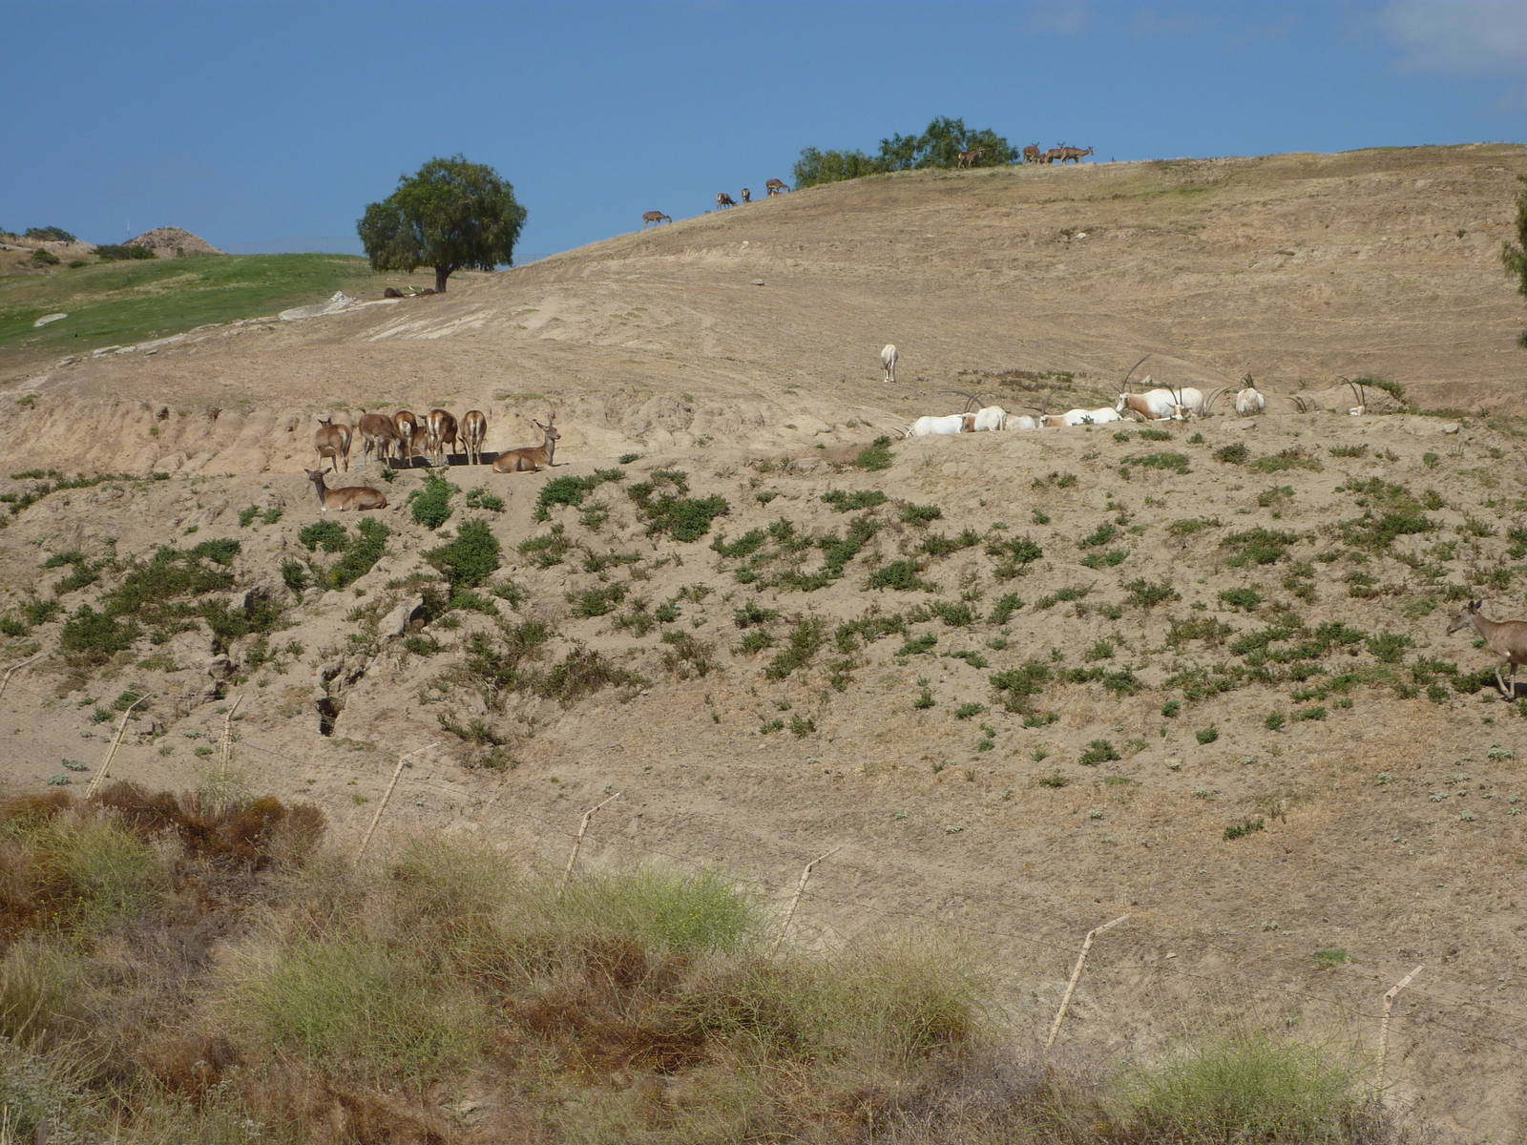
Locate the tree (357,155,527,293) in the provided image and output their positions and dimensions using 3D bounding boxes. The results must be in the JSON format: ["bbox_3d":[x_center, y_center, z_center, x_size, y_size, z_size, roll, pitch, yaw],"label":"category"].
[{"bbox_3d":[-17.949,-19.480,165.000,9.457,7.659,9.000,0,2,0],"label":"tree"}]

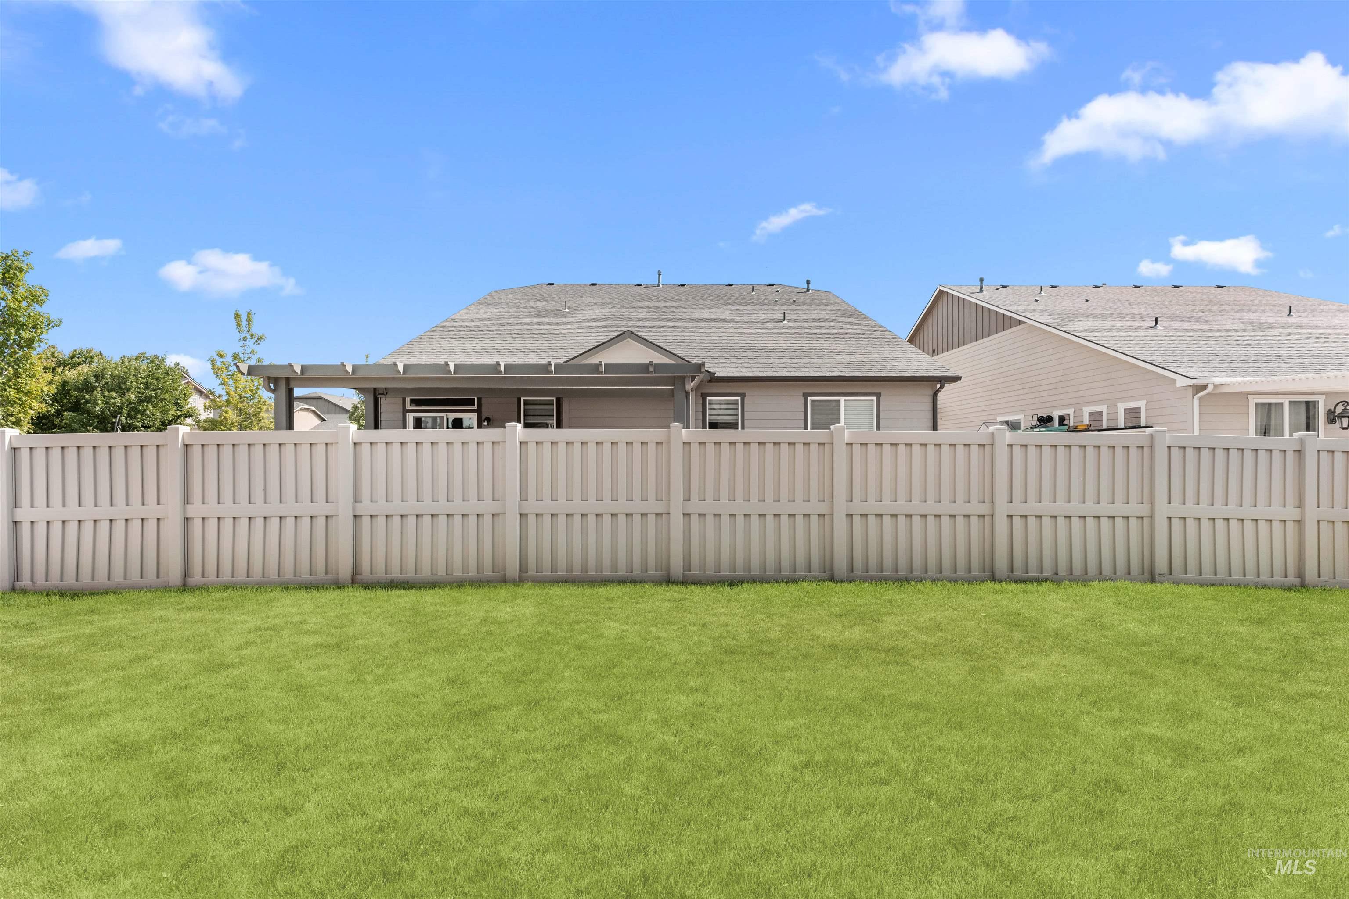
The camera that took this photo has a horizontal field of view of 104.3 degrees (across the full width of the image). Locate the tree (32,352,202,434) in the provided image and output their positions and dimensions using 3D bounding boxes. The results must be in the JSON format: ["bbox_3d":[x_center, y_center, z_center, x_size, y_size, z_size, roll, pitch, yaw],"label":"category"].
[{"bbox_3d":[-24.600,-1.400,23.000,5.300,6.000,5.300,0,0,0],"label":"tree"}]

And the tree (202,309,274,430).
[{"bbox_3d":[-14.100,-1.450,17.000,2.200,6.100,2.200,0,0,0],"label":"tree"}]

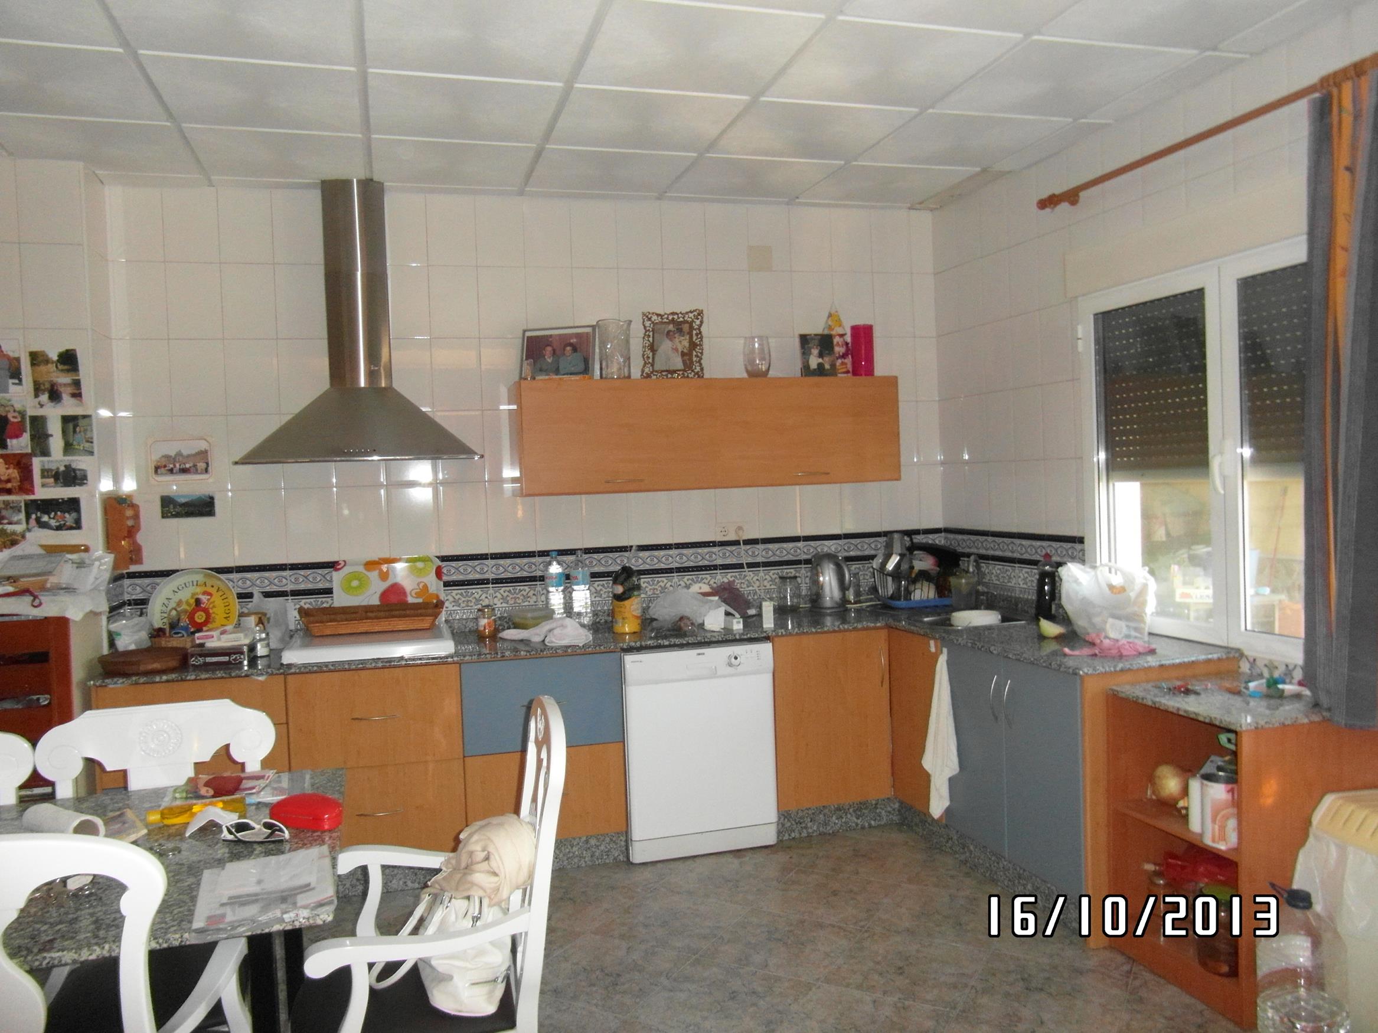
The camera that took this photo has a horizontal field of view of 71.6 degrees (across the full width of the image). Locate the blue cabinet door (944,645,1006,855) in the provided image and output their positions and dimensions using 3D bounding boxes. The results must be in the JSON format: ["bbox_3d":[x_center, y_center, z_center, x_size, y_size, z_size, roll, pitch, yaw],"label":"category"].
[{"bbox_3d":[1.046,0.833,3.460,0.020,0.706,0.355,-3,4,-22],"label":"blue cabinet door"}]

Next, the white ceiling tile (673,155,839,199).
[{"bbox_3d":[0.265,-1.388,3.932,0.597,0.015,0.575,-3,3,-15],"label":"white ceiling tile"}]

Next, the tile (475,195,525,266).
[{"bbox_3d":[-0.797,-1.200,4.021,0.200,0.300,0.010,-3,4,-13],"label":"tile"}]

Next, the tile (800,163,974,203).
[{"bbox_3d":[0.851,-1.450,4.167,0.600,0.020,0.540,-3,3,-16],"label":"tile"}]

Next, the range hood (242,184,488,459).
[{"bbox_3d":[-1.265,-0.770,3.688,0.870,1.130,0.480,-3,3,-13],"label":"range hood"}]

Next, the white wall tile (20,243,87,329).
[{"bbox_3d":[-2.195,-0.797,3.310,0.200,0.300,0.010,-3,3,-15],"label":"white wall tile"}]

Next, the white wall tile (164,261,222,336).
[{"bbox_3d":[-1.921,-0.832,3.712,0.200,0.300,0.010,-3,3,-15],"label":"white wall tile"}]

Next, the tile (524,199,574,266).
[{"bbox_3d":[-0.594,-1.193,4.014,0.198,0.295,0.012,-3,3,-15],"label":"tile"}]

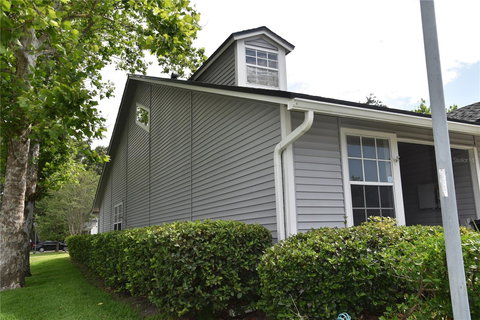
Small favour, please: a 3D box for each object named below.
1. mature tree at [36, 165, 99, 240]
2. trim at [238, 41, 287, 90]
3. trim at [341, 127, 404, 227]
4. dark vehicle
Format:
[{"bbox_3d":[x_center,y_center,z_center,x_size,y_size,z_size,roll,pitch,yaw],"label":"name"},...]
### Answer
[{"bbox_3d":[-18.579,5.038,39.000,6.400,8.800,6.400,4,-12,-28],"label":"mature tree"},{"bbox_3d":[0.496,-1.968,7.671,1.208,0.937,0.100,4,-12,-28],"label":"trim"},{"bbox_3d":[1.999,0.338,5.362,1.196,1.598,0.100,4,-12,-28],"label":"trim"},{"bbox_3d":[-24.600,11.520,48.000,4.600,1.450,1.800,3,-12,-26],"label":"dark vehicle"}]

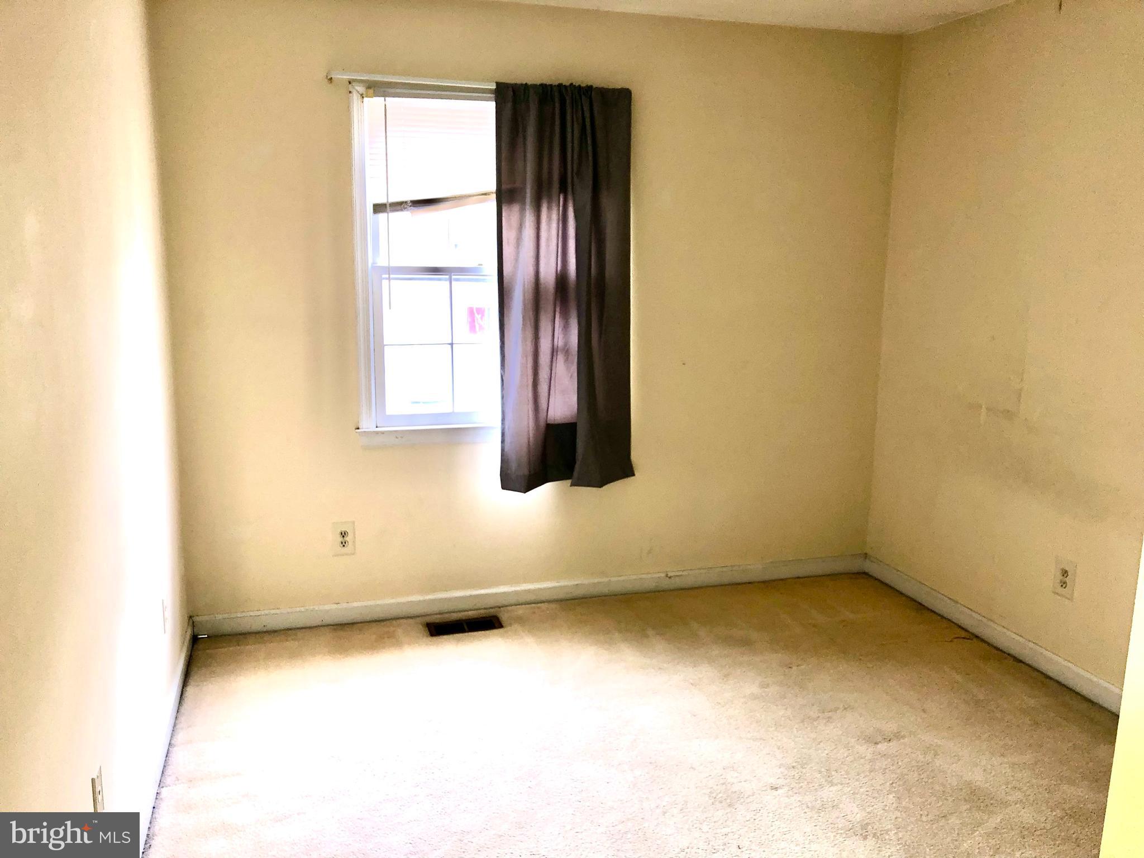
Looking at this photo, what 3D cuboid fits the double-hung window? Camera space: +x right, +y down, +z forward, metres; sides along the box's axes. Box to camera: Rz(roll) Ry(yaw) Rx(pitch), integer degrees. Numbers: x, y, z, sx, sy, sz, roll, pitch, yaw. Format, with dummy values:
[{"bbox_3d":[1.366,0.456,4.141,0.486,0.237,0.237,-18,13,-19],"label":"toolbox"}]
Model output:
[{"bbox_3d":[-0.346,-0.650,3.695,1.020,1.335,0.100,-3,11,-17],"label":"double-hung window"}]

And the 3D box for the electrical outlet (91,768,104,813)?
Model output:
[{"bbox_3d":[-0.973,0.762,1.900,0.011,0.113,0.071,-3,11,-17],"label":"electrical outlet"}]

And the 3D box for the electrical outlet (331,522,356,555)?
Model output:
[{"bbox_3d":[-0.916,0.441,3.718,0.087,0.136,0.010,-3,11,-17],"label":"electrical outlet"}]

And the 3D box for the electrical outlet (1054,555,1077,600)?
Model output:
[{"bbox_3d":[1.756,0.535,3.307,0.010,0.133,0.089,-3,11,-17],"label":"electrical outlet"}]

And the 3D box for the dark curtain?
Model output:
[{"bbox_3d":[-0.018,-0.547,3.742,0.590,1.600,0.105,-3,11,-17],"label":"dark curtain"}]

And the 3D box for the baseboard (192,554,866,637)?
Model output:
[{"bbox_3d":[-0.036,0.711,4.041,3.035,0.086,0.014,-3,11,-17],"label":"baseboard"}]

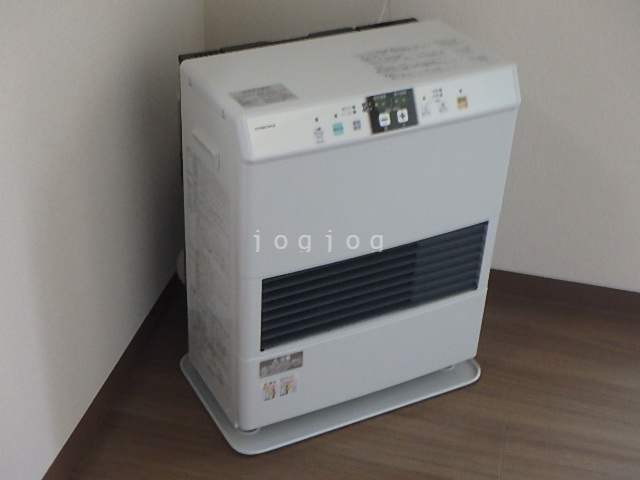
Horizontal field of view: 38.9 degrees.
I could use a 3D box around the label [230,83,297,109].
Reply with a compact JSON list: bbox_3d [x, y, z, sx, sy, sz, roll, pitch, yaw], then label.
[{"bbox_3d":[-0.070,-0.180,1.138,0.077,0.002,0.049,-14,36,-25],"label":"label"}]

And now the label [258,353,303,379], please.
[{"bbox_3d":[-0.055,0.182,1.317,0.070,0.031,0.002,-14,36,-25],"label":"label"}]

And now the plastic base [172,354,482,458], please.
[{"bbox_3d":[0.022,0.210,1.517,0.468,0.020,0.268,-14,36,-25],"label":"plastic base"}]

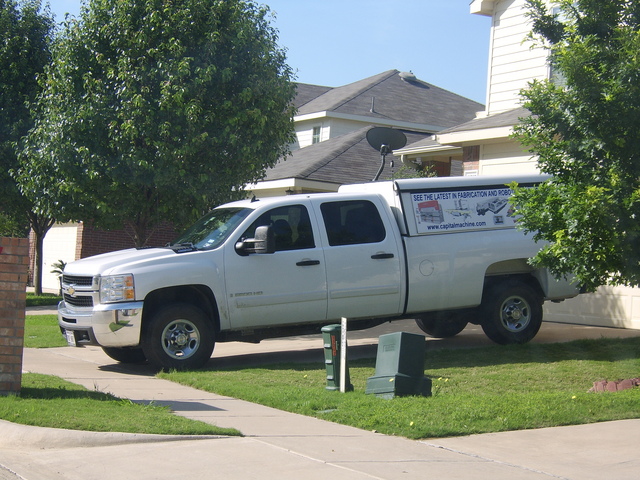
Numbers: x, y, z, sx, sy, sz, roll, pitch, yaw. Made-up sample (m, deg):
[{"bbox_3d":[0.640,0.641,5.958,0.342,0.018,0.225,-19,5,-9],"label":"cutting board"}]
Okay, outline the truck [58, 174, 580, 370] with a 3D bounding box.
[{"bbox_3d":[0.138,0.344,14.009,6.500,2.080,2.100,-2,0,-23],"label":"truck"}]

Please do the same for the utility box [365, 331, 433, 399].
[{"bbox_3d":[0.725,1.166,10.650,0.410,0.600,0.440,11,-12,-32],"label":"utility box"}]

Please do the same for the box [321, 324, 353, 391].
[{"bbox_3d":[0.164,1.136,11.050,0.230,0.620,0.180,-3,-1,-32],"label":"box"}]

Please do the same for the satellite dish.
[{"bbox_3d":[1.259,-1.600,21.700,0.760,1.040,0.550,3,-2,9],"label":"satellite dish"}]

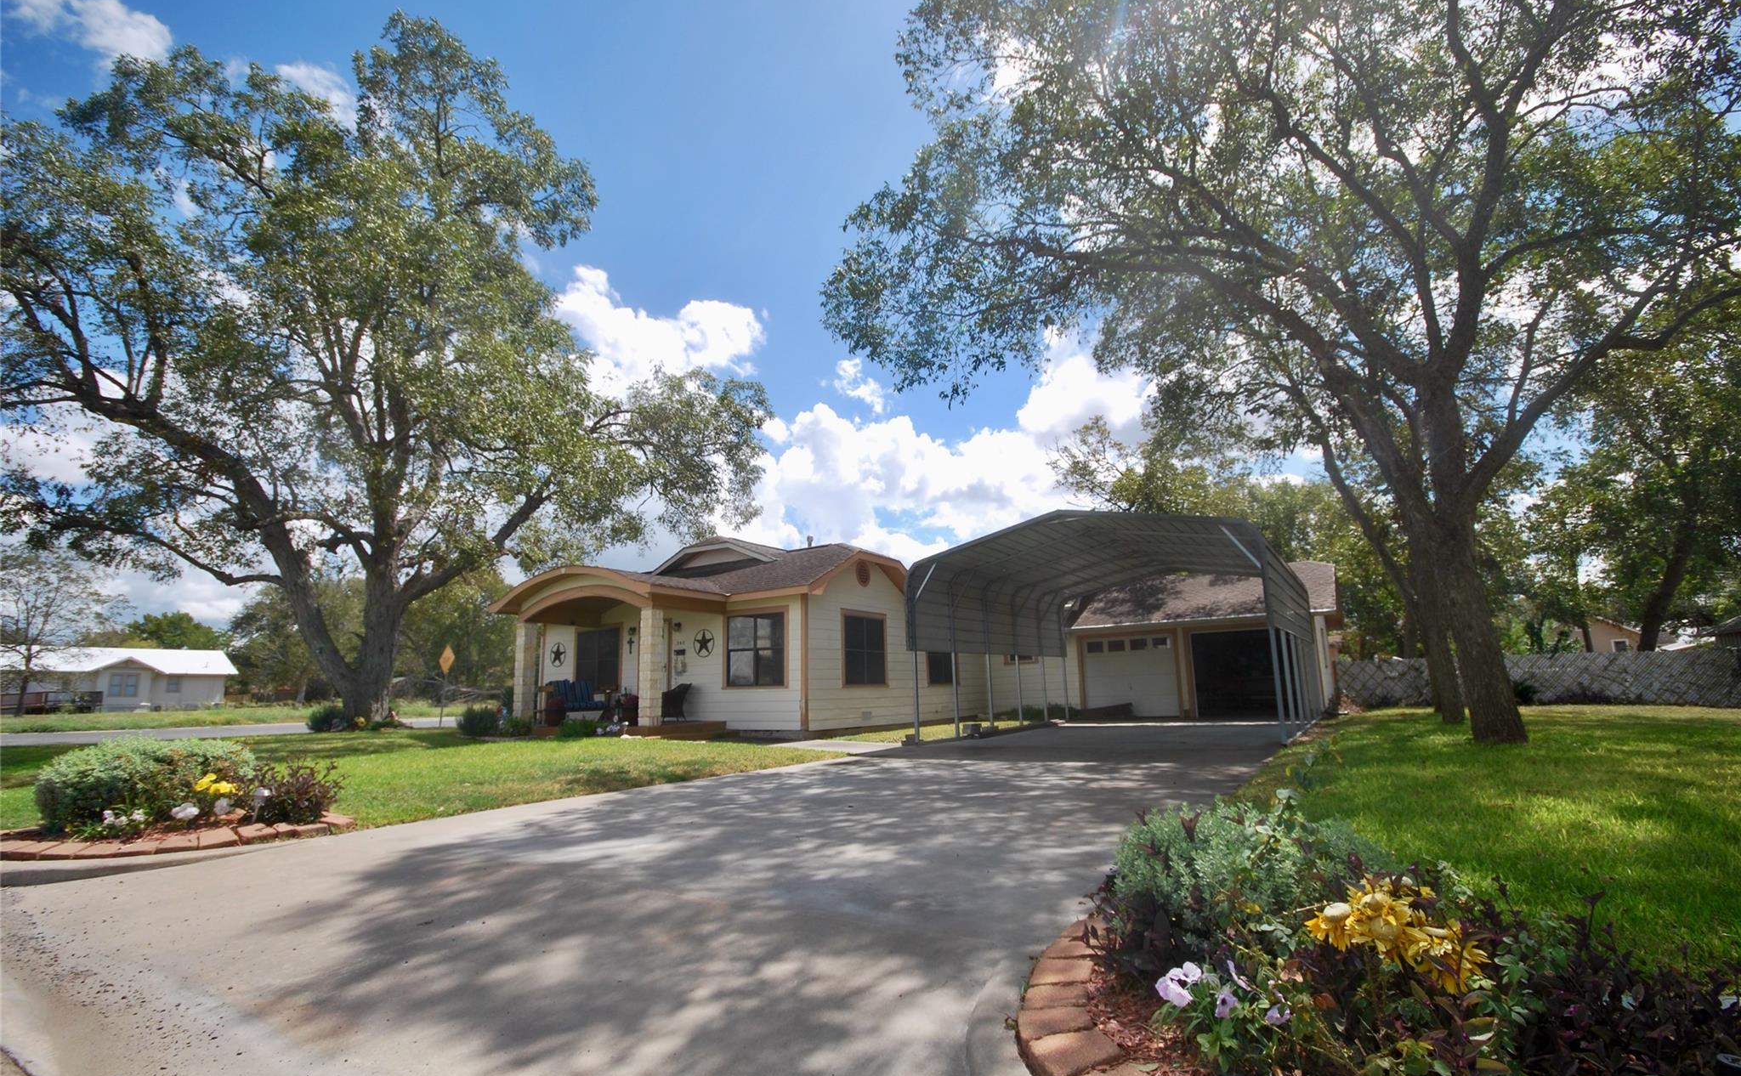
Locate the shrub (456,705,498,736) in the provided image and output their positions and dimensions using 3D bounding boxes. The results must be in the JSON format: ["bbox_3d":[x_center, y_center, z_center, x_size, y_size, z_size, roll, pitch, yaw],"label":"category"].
[{"bbox_3d":[-9.675,4.473,17.903,0.950,0.700,0.900,5,-13,-27],"label":"shrub"}]

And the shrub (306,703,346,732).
[{"bbox_3d":[-15.635,5.147,20.911,1.000,0.760,0.950,7,-14,-35],"label":"shrub"}]

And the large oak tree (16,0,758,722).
[{"bbox_3d":[-14.241,-4.431,22.331,20.500,20.000,18.000,6,-13,-33],"label":"large oak tree"}]

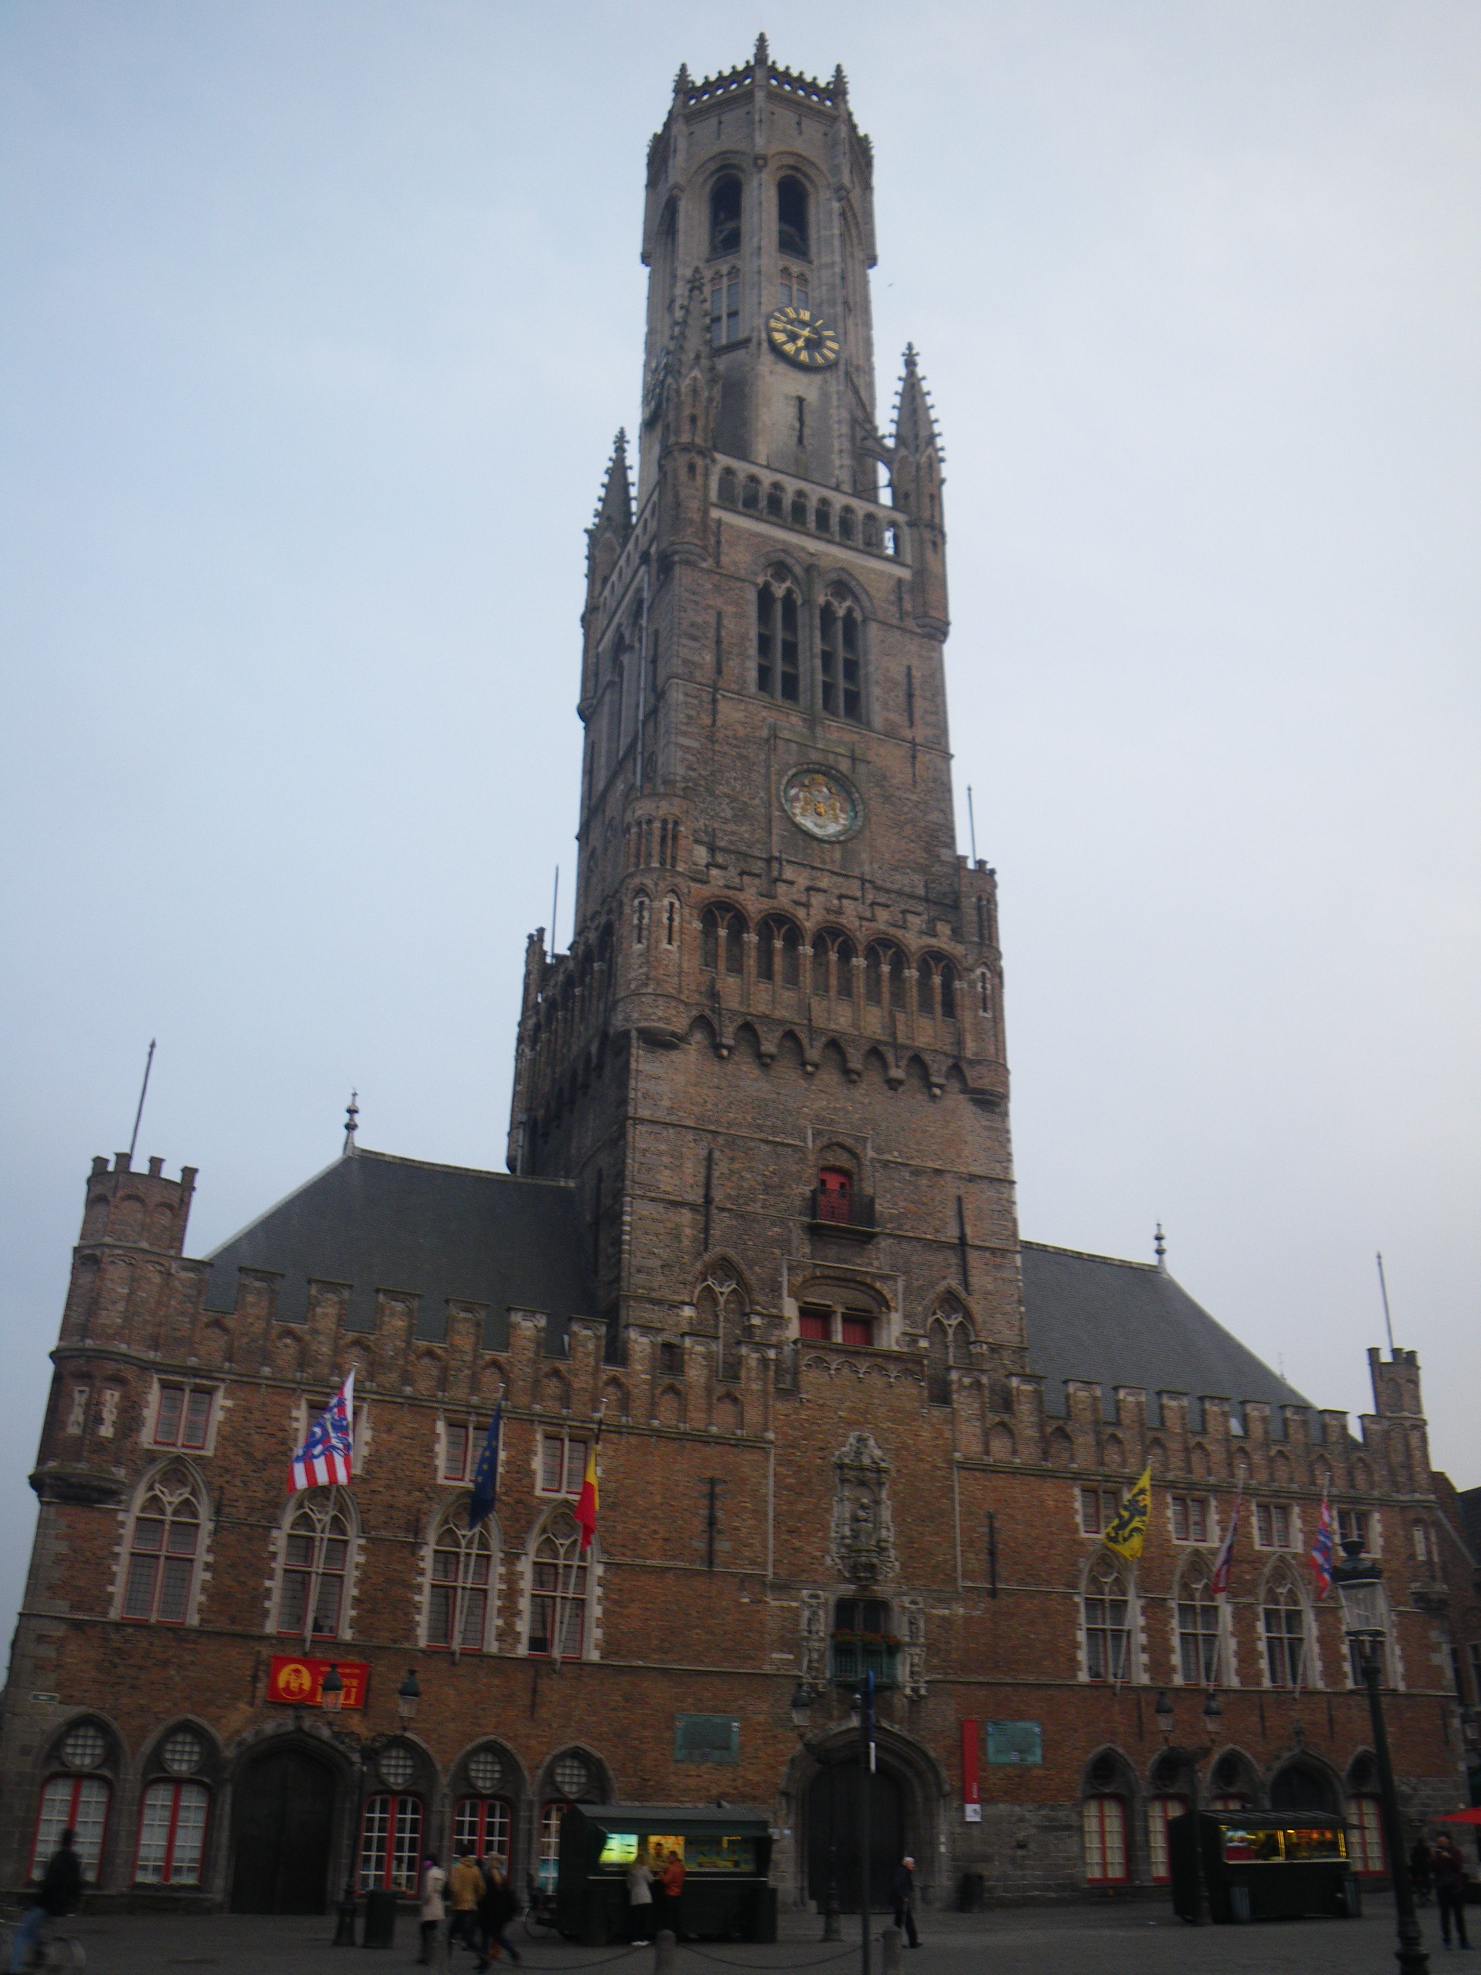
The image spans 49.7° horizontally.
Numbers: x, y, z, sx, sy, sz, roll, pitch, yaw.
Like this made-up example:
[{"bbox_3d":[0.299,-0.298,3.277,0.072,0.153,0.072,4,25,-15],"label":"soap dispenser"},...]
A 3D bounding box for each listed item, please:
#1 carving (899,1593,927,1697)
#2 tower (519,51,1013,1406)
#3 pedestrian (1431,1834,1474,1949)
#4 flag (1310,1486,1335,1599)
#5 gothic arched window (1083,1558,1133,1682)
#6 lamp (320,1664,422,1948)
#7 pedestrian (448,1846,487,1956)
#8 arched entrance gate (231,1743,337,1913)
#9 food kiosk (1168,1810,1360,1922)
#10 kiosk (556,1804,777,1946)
[{"bbox_3d":[4.759,18.220,44.264,0.800,2.850,0.400,12,-30,-19],"label":"carving"},{"bbox_3d":[0.398,-12.423,66.521,14.400,81.000,14.200,12,-30,-20],"label":"tower"},{"bbox_3d":[11.683,14.823,26.212,0.600,1.770,0.450,-16,-32,29],"label":"pedestrian"},{"bbox_3d":[17.420,16.612,47.779,0.900,2.900,0.700,12,-30,-20],"label":"flag"},{"bbox_3d":[10.893,18.612,47.163,1.650,3.600,0.400,12,-30,-19],"label":"gothic arched window"},{"bbox_3d":[-6.414,14.018,27.473,1.650,4.400,0.450,12,-30,-19],"label":"lamp"},{"bbox_3d":[-4.652,15.514,27.134,0.600,1.730,0.500,5,-28,-7],"label":"pedestrian"},{"bbox_3d":[-10.559,19.489,37.081,2.250,3.750,0.500,12,-30,-19],"label":"arched entrance gate"},{"bbox_3d":[12.495,21.232,38.734,3.900,2.400,2.200,12,-30,-20],"label":"food kiosk"},{"bbox_3d":[-1.486,17.466,31.489,4.000,2.400,2.200,12,-30,-20],"label":"kiosk"}]

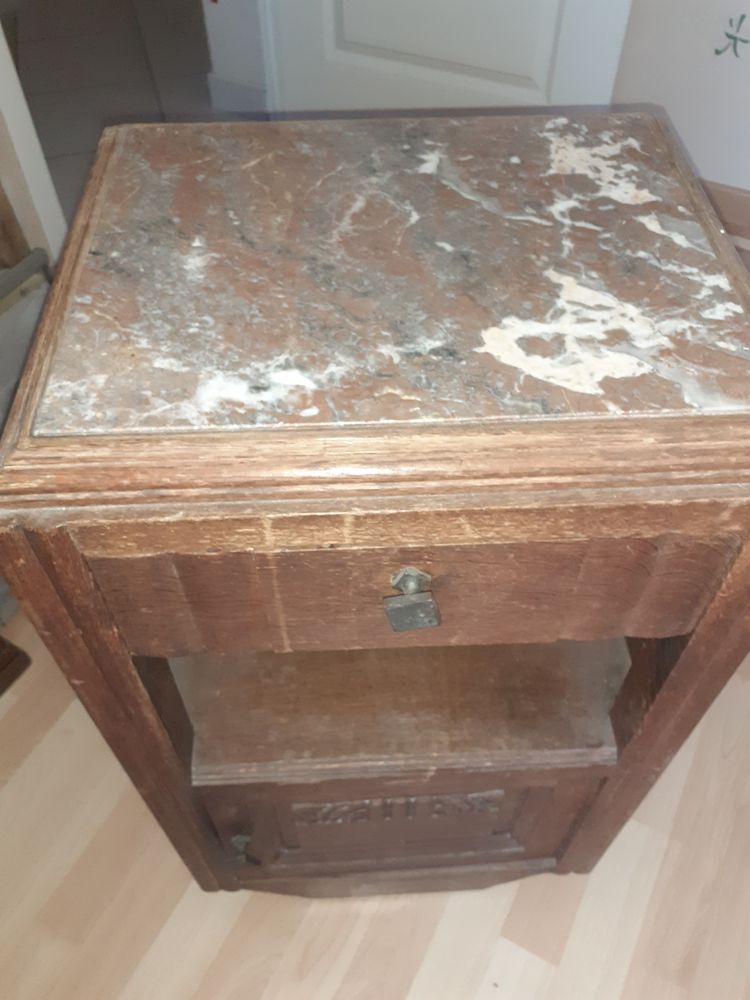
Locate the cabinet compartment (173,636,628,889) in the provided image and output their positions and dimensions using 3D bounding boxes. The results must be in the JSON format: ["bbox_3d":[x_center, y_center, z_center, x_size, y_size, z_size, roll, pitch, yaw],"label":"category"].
[{"bbox_3d":[0.018,0.224,0.864,0.385,0.319,0.278,-2,50,-3],"label":"cabinet compartment"}]

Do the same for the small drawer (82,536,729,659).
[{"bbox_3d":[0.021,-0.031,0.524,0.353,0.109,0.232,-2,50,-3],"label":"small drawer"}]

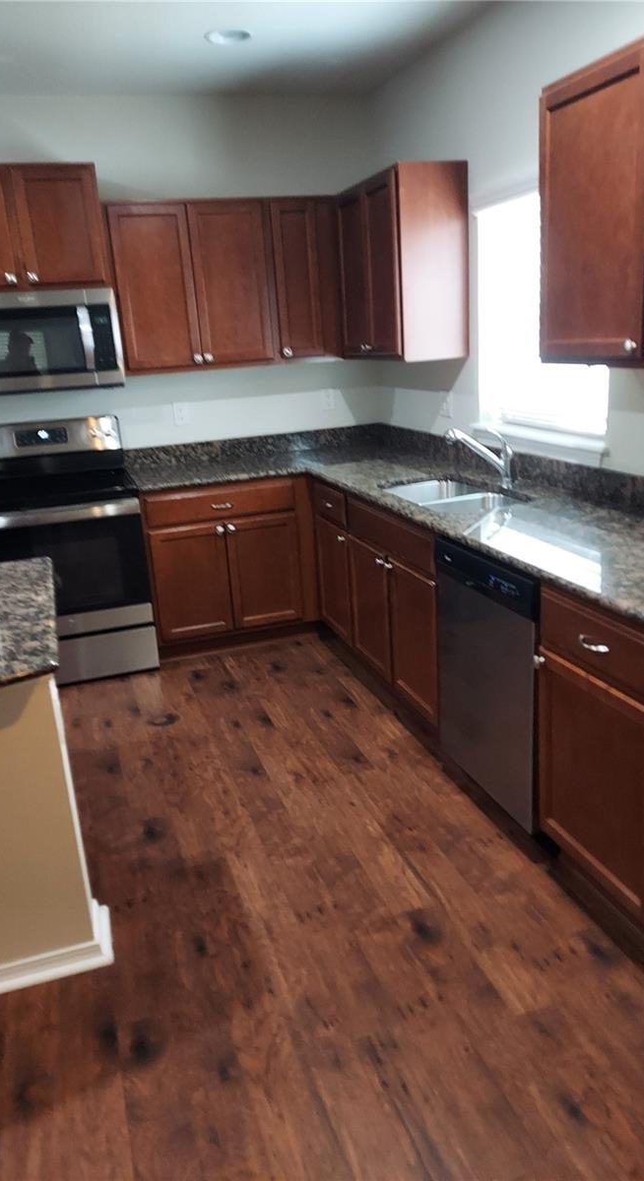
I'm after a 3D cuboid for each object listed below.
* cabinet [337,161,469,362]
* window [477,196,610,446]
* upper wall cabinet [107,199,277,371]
[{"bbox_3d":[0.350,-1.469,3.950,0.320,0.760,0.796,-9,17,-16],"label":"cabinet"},{"bbox_3d":[0.815,-1.039,3.219,0.080,0.885,0.960,-9,17,-16],"label":"window"},{"bbox_3d":[-0.642,-1.478,4.194,0.765,0.760,0.320,-9,17,-16],"label":"upper wall cabinet"}]

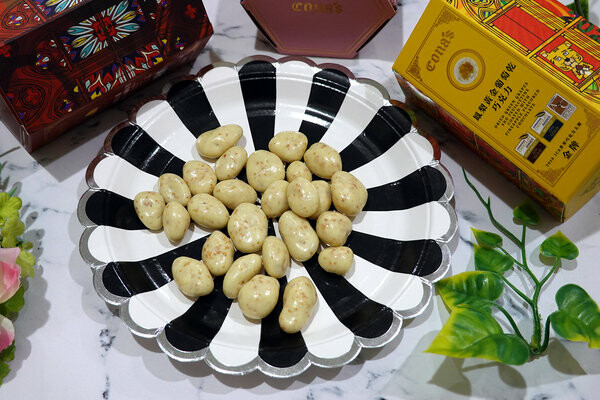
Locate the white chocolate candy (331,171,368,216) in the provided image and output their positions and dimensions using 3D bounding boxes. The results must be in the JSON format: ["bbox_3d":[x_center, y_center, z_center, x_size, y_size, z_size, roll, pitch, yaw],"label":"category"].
[{"bbox_3d":[0.029,-0.004,0.394,0.020,0.019,0.031,-15,59,-10],"label":"white chocolate candy"}]

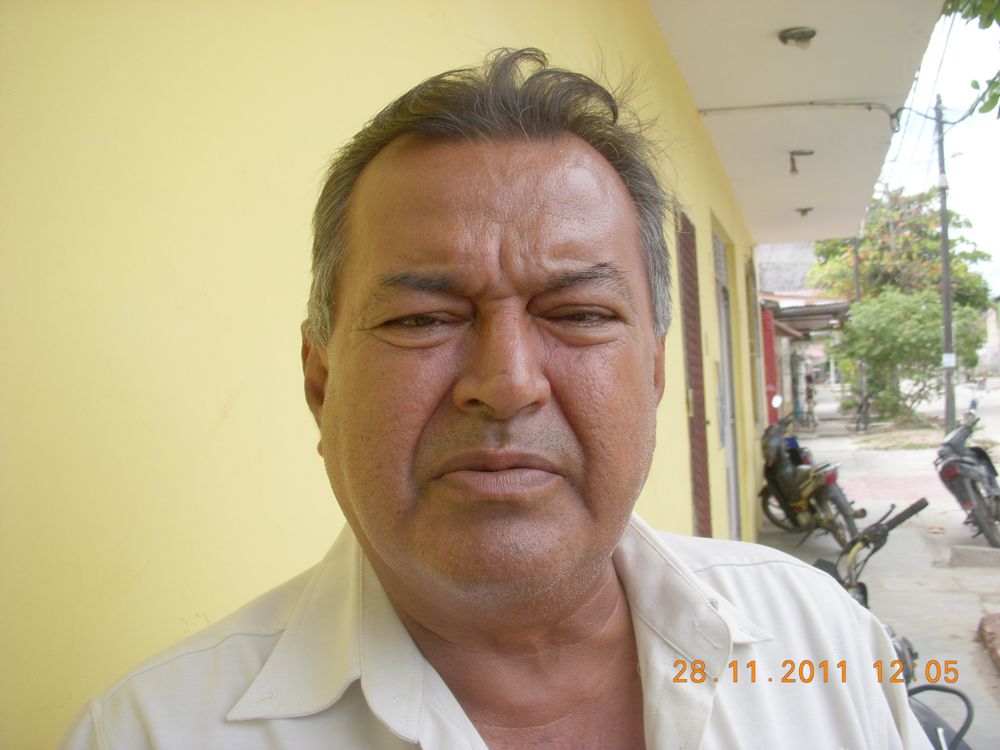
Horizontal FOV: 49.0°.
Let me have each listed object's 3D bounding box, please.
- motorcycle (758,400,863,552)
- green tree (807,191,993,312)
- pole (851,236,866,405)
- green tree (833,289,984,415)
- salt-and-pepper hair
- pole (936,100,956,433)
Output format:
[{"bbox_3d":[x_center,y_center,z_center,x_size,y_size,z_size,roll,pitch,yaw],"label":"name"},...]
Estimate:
[{"bbox_3d":[2.961,0.943,10.400,0.700,1.220,1.850,-2,-1,-10],"label":"motorcycle"},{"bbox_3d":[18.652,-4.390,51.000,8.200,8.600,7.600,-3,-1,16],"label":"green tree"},{"bbox_3d":[15.697,-2.558,48.000,0.260,8.000,0.260,-3,-1,16],"label":"pole"},{"bbox_3d":[13.768,-0.792,37.000,5.000,4.300,4.600,-3,-1,16],"label":"green tree"},{"bbox_3d":[-0.004,-0.060,0.515,0.170,0.160,0.185,-2,-1,-3],"label":"salt-and-pepper hair"},{"bbox_3d":[11.376,-2.793,28.000,0.300,8.700,0.300,-3,-1,16],"label":"pole"}]

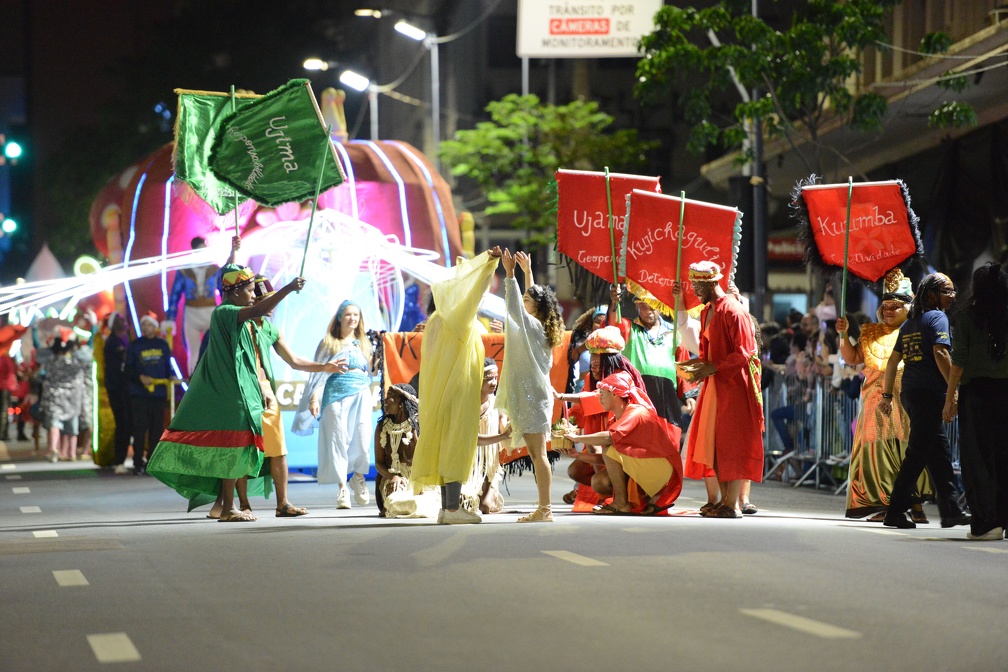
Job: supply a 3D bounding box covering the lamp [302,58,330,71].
[{"bbox_3d":[-4.688,-6.788,140.000,0.680,0.200,0.280,0,0,-6],"label":"lamp"}]

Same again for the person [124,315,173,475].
[{"bbox_3d":[-3.936,0.648,62.000,0.540,1.750,0.380,0,-1,-6],"label":"person"}]

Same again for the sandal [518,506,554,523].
[{"bbox_3d":[0.219,1.240,38.900,0.238,0.110,0.095,0,-1,-9],"label":"sandal"}]

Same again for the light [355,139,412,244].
[{"bbox_3d":[-1.324,-1.552,61.000,0.580,1.150,0.350,0,-1,0],"label":"light"}]

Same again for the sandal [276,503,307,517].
[{"bbox_3d":[-1.526,1.259,40.400,0.250,0.095,0.100,0,0,13],"label":"sandal"}]

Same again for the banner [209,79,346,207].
[{"bbox_3d":[-1.582,-1.344,39.100,0.860,0.780,0.100,-20,0,0],"label":"banner"}]

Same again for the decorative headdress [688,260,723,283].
[{"bbox_3d":[1.429,-0.457,39.700,0.240,0.155,0.220,0,-1,0],"label":"decorative headdress"}]

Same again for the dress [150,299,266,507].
[{"bbox_3d":[-2.083,0.494,39.200,0.830,1.455,0.620,0,-1,10],"label":"dress"}]

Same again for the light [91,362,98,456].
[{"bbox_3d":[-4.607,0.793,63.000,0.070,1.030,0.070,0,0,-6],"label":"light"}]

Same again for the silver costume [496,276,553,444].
[{"bbox_3d":[0.144,0.169,39.400,0.400,1.180,0.500,0,0,-3],"label":"silver costume"}]

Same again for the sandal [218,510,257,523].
[{"bbox_3d":[-1.875,1.270,39.400,0.265,0.085,0.100,0,-1,14],"label":"sandal"}]

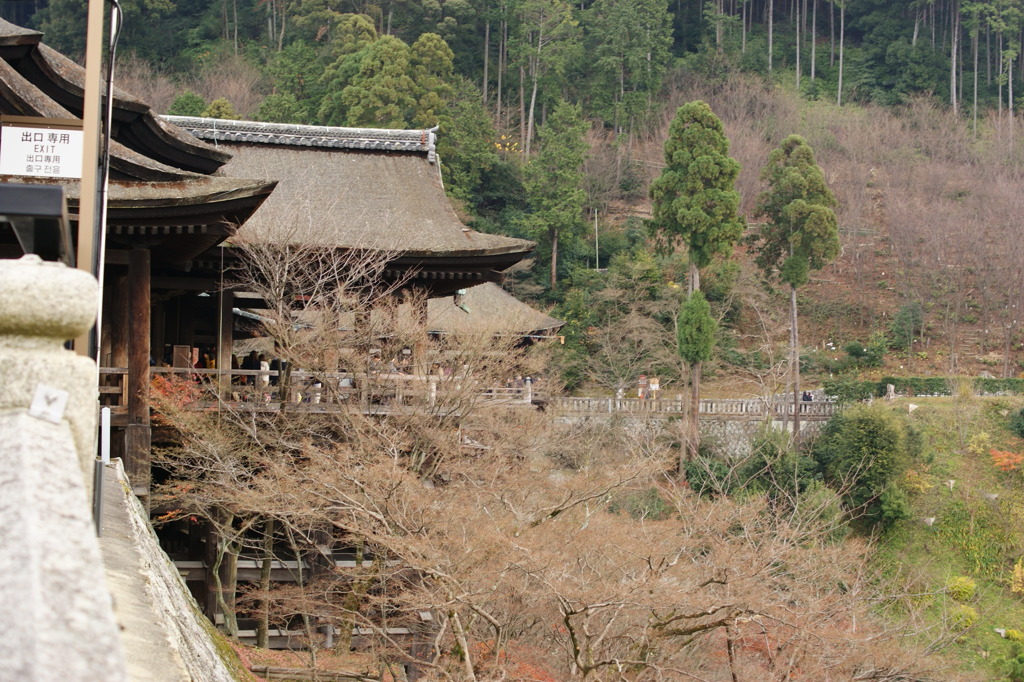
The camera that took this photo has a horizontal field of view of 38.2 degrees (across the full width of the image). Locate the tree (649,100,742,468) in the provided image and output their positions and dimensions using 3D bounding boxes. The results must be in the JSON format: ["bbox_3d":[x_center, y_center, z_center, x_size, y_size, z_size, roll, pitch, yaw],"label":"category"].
[{"bbox_3d":[14.020,-4.130,113.000,7.040,28.510,6.830,1,-3,7],"label":"tree"}]

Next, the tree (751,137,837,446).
[{"bbox_3d":[22.240,-3.880,116.000,6.610,24.630,6.410,1,-3,11],"label":"tree"}]

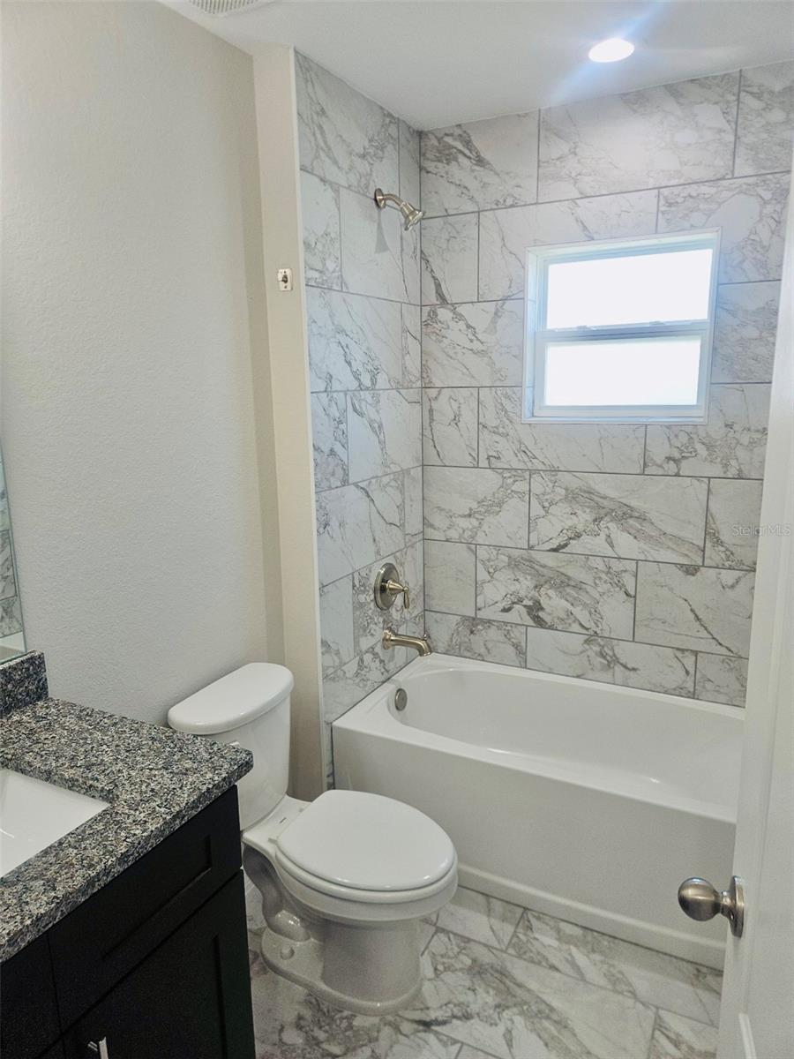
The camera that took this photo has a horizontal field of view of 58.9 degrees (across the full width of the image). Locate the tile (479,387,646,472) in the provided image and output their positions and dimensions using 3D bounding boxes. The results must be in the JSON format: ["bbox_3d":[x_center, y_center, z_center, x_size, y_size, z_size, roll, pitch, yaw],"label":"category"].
[{"bbox_3d":[0.587,-0.367,2.563,0.612,0.305,0.010,5,14,27],"label":"tile"}]

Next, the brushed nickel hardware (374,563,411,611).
[{"bbox_3d":[0.005,0.219,2.616,0.105,0.178,0.178,5,14,28],"label":"brushed nickel hardware"}]

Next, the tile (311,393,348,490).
[{"bbox_3d":[-0.214,-0.281,2.236,0.010,0.305,0.197,5,14,28],"label":"tile"}]

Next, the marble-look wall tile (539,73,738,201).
[{"bbox_3d":[0.758,-1.248,2.270,0.613,0.297,0.010,5,14,27],"label":"marble-look wall tile"}]

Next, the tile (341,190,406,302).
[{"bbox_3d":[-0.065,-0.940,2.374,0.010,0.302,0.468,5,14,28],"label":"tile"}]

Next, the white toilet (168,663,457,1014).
[{"bbox_3d":[-0.188,0.829,1.900,0.755,0.725,0.420,5,14,28],"label":"white toilet"}]

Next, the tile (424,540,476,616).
[{"bbox_3d":[0.220,0.198,2.862,0.226,0.302,0.010,5,14,28],"label":"tile"}]

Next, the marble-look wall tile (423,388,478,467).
[{"bbox_3d":[0.209,-0.401,2.755,0.230,0.305,0.010,5,14,27],"label":"marble-look wall tile"}]

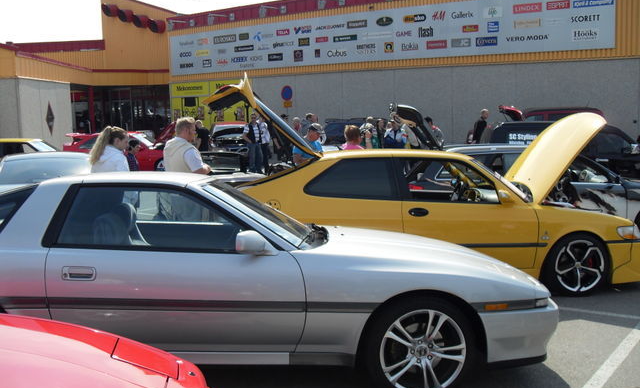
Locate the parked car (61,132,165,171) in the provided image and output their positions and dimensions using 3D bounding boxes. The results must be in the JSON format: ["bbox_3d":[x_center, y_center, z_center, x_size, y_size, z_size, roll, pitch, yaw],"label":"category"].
[{"bbox_3d":[-5.427,-1.172,18.653,4.200,1.420,1.740,1,7,12],"label":"parked car"}]

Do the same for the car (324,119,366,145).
[{"bbox_3d":[2.119,-1.344,18.103,4.400,1.620,1.800,2,8,25],"label":"car"}]

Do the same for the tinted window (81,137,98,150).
[{"bbox_3d":[-6.599,-1.473,18.154,0.750,0.400,0.080,1,-13,12],"label":"tinted window"}]

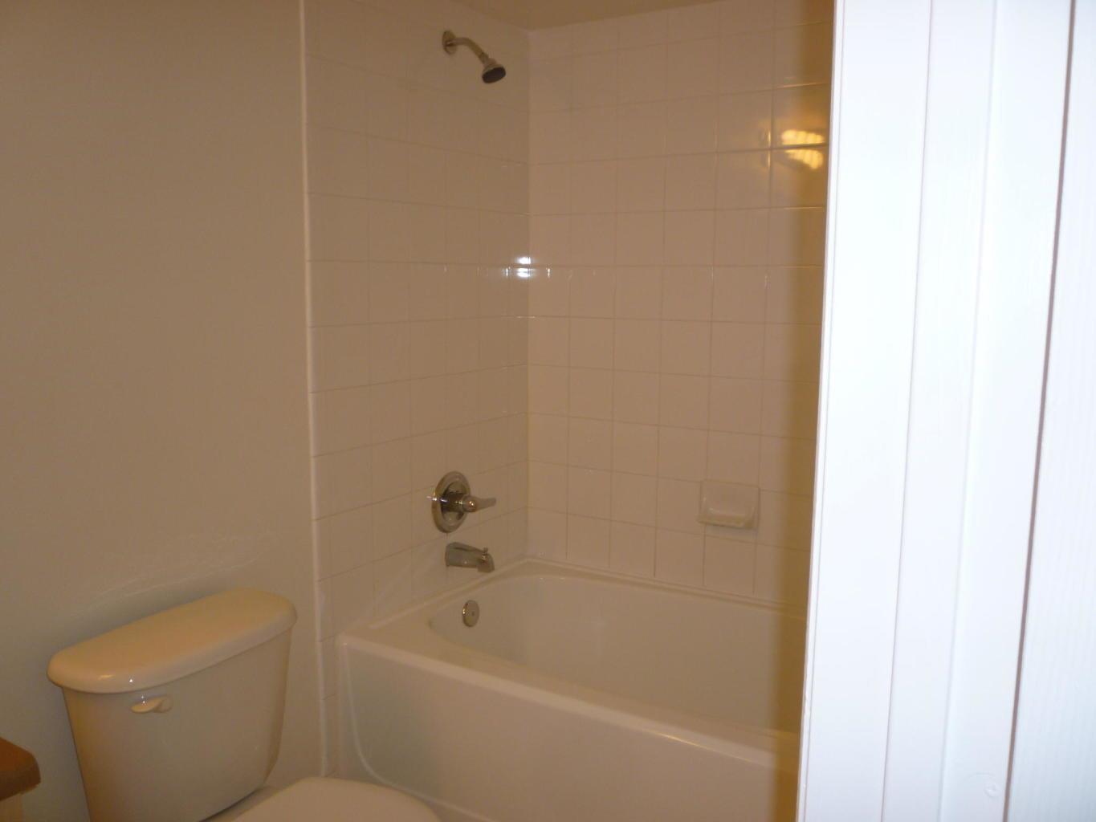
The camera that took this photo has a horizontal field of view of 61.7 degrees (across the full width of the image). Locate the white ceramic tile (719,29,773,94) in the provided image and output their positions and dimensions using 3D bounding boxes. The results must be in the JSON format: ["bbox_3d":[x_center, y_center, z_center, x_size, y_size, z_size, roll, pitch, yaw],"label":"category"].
[{"bbox_3d":[0.531,-0.928,2.440,0.152,0.152,0.008,5,9,32],"label":"white ceramic tile"}]

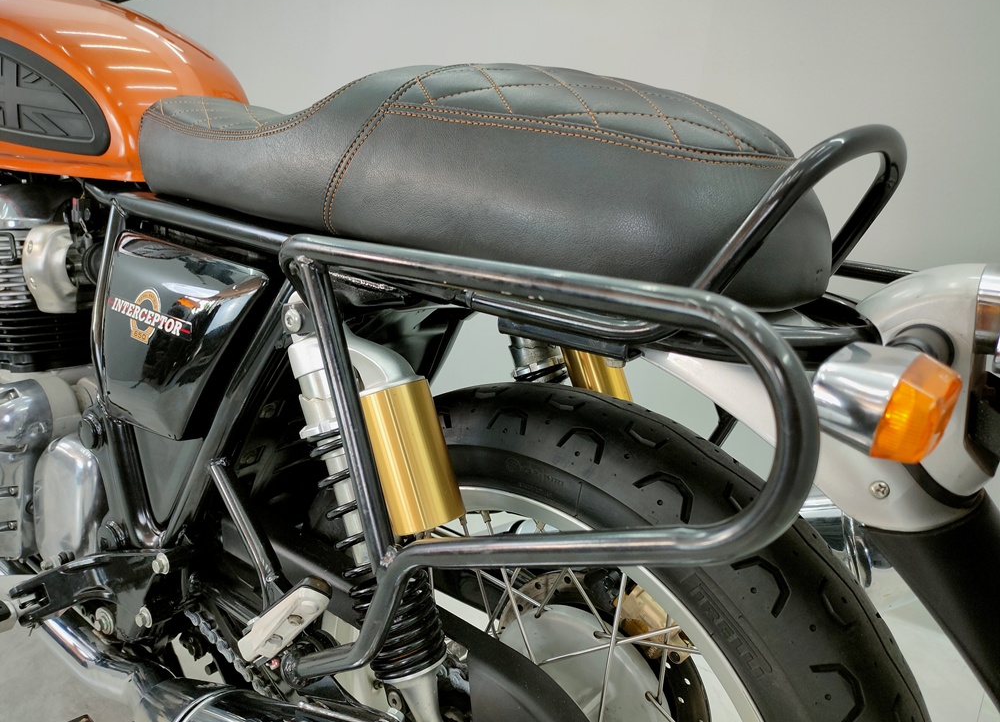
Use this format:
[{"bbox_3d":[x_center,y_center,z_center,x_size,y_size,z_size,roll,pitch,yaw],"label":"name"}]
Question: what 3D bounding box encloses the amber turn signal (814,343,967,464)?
[{"bbox_3d":[0.184,0.020,0.439,0.060,0.046,0.056,20,21,34],"label":"amber turn signal"}]

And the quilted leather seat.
[{"bbox_3d":[-0.020,-0.164,0.753,0.630,0.155,0.255,12,16,36],"label":"quilted leather seat"}]

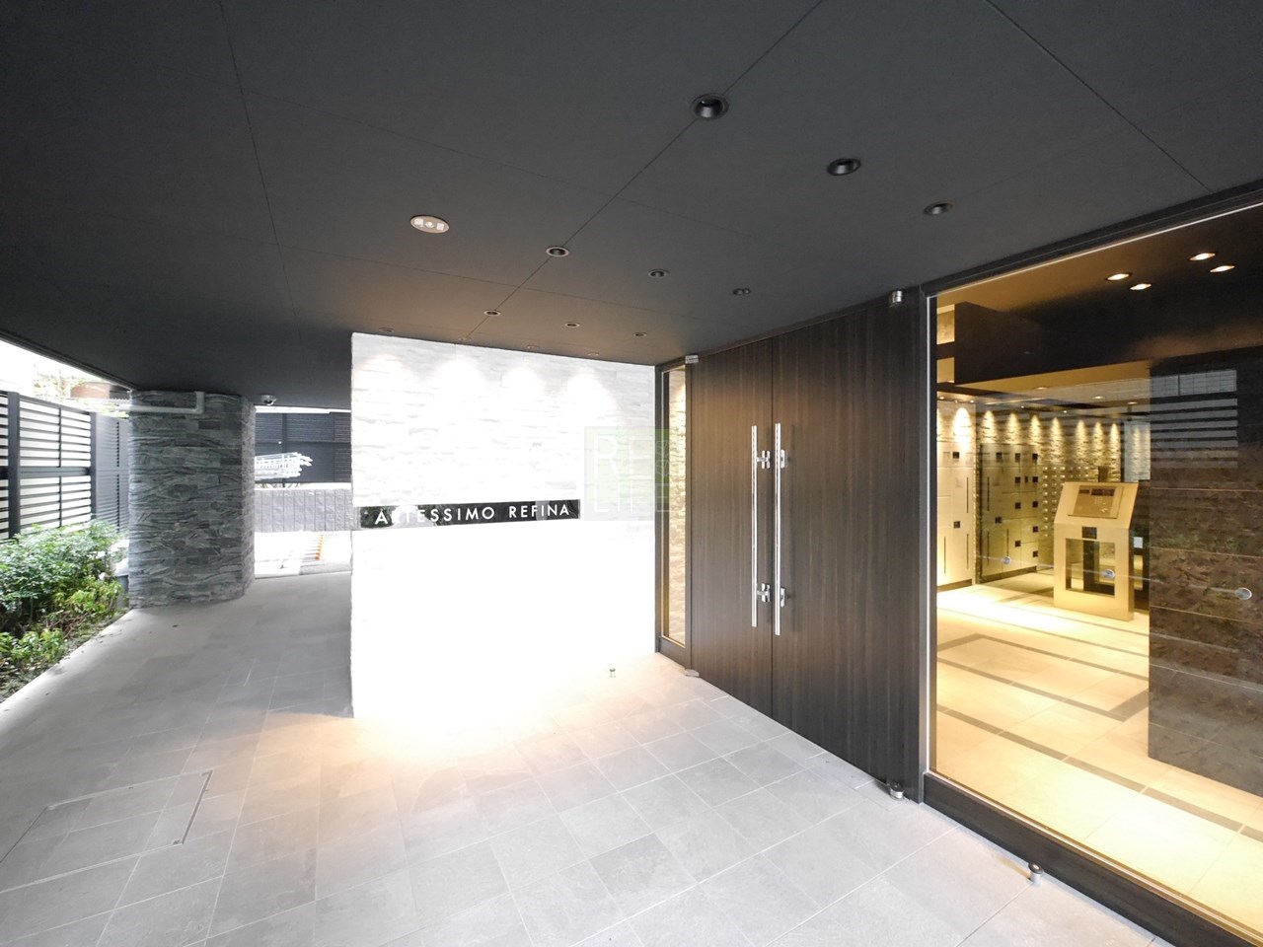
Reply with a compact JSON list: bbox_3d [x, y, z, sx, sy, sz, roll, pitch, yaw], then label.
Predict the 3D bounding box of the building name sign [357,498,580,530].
[{"bbox_3d":[-1.034,0.275,3.492,1.479,0.146,0.040,0,0,-30],"label":"building name sign"}]

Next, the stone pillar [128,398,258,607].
[{"bbox_3d":[-5.305,0.272,6.266,1.009,2.388,0.960,0,0,-30],"label":"stone pillar"}]

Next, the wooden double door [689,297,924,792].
[{"bbox_3d":[0.843,0.321,3.038,0.120,2.317,1.727,0,0,-30],"label":"wooden double door"}]

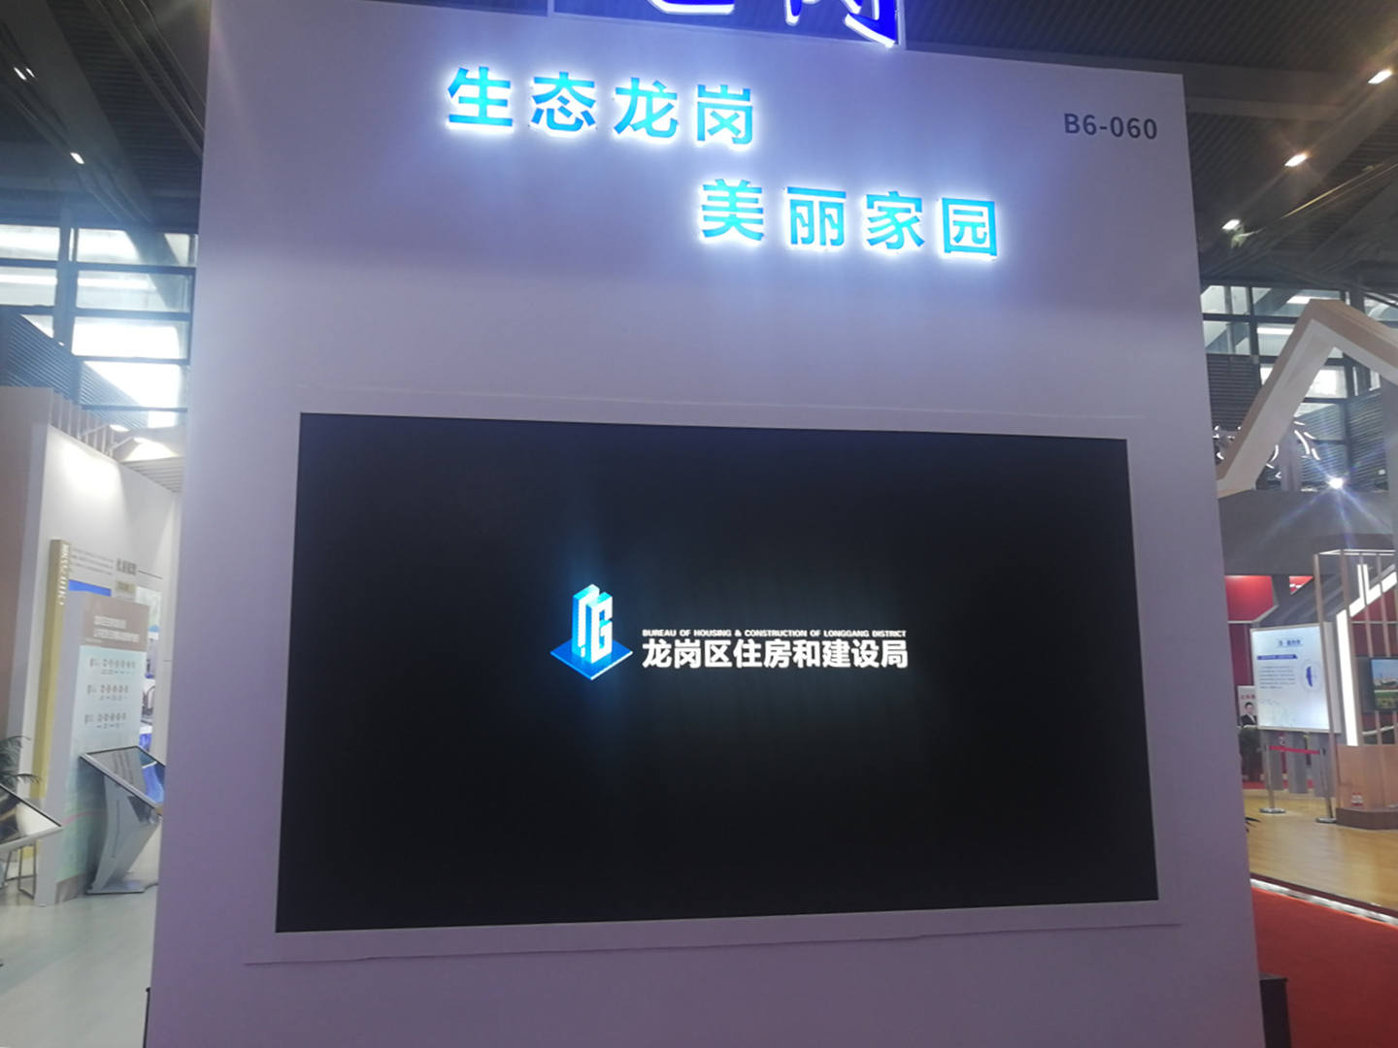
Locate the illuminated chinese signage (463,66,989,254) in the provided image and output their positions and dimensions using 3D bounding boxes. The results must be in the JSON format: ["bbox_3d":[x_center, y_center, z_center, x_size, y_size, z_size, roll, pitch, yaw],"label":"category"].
[{"bbox_3d":[0.129,-1.400,4.188,2.154,0.639,0.060,1,-8,-9],"label":"illuminated chinese signage"}]

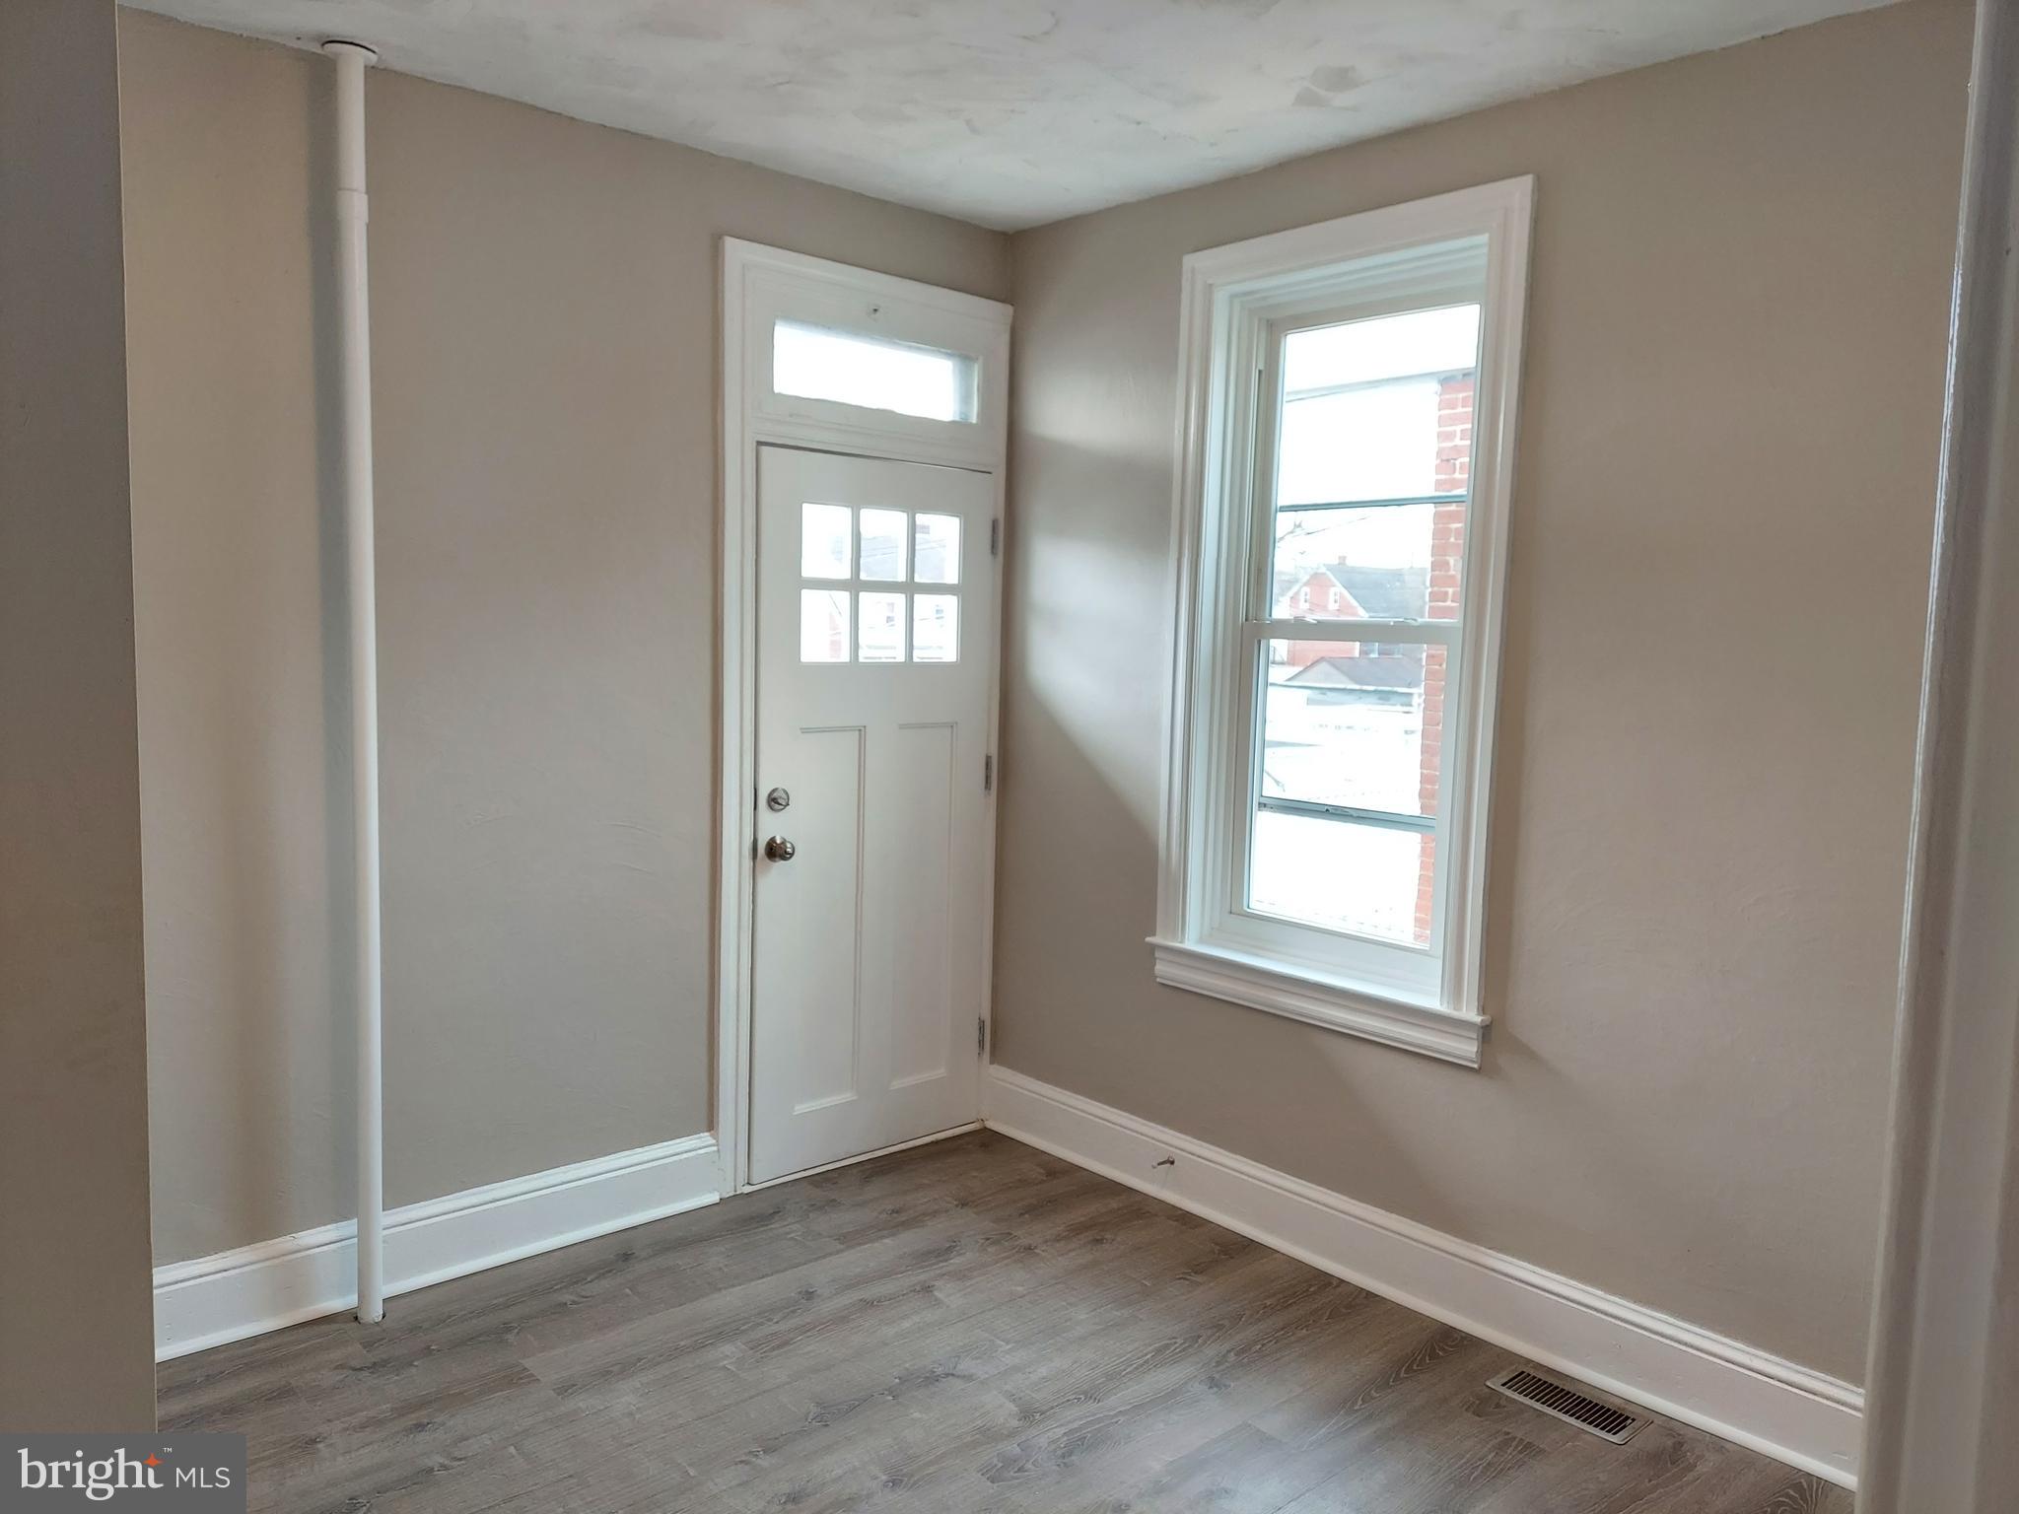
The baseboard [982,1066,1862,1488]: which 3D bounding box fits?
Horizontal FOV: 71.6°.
[{"bbox_3d":[0.764,1.181,3.545,0.040,0.195,2.488,-3,7,-42],"label":"baseboard"}]

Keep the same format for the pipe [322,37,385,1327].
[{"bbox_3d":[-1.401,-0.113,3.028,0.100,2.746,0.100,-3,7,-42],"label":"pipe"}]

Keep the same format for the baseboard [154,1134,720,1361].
[{"bbox_3d":[-1.292,1.140,3.370,1.335,0.195,0.040,-3,7,-42],"label":"baseboard"}]

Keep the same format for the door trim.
[{"bbox_3d":[-0.423,-0.081,4.062,0.998,2.547,0.120,-3,7,-42],"label":"door trim"}]

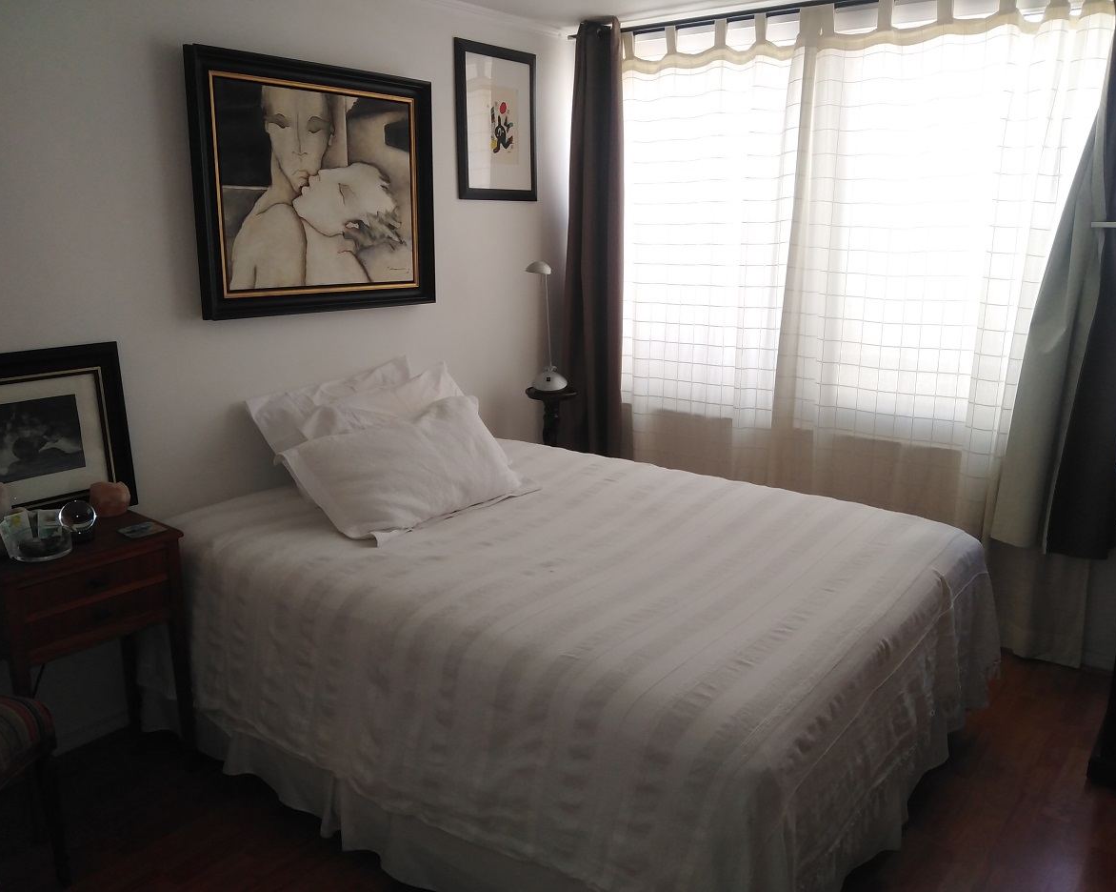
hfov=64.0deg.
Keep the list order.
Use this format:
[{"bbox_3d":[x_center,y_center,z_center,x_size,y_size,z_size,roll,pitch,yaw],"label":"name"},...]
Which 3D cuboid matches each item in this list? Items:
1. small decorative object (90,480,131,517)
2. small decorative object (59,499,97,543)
[{"bbox_3d":[-1.246,0.141,2.487,0.104,0.086,0.113,13,19,37],"label":"small decorative object"},{"bbox_3d":[-1.219,0.190,2.268,0.095,0.106,0.095,13,19,37],"label":"small decorative object"}]

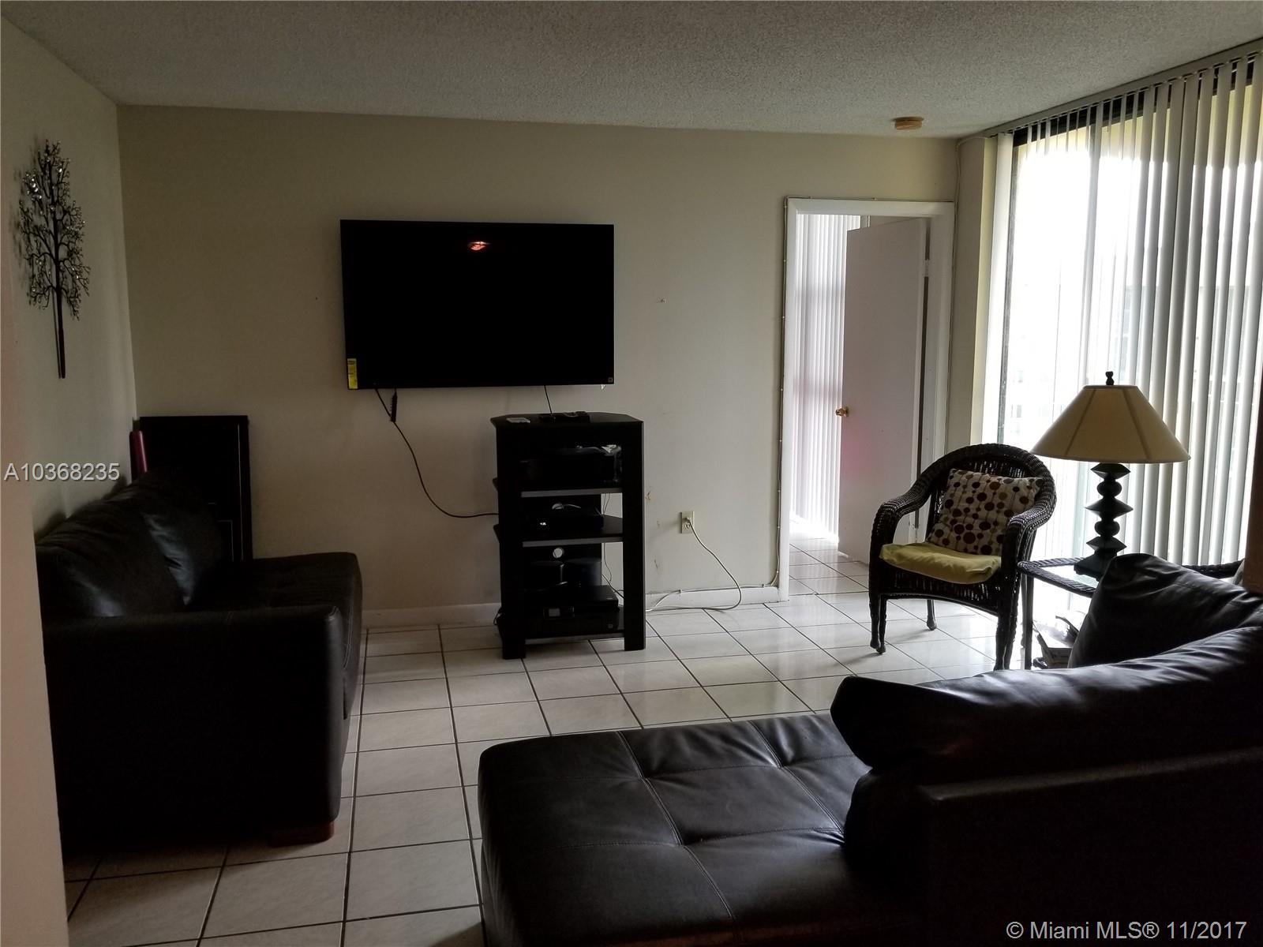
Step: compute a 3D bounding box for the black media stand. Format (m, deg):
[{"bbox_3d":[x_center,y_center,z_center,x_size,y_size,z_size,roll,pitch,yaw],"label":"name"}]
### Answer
[{"bbox_3d":[-0.308,0.267,4.401,0.650,1.030,0.480,-2,8,-14],"label":"black media stand"}]

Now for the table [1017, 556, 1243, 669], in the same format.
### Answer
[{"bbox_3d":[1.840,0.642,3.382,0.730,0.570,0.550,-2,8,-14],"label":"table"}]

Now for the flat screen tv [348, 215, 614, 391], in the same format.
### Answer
[{"bbox_3d":[-0.689,-0.778,4.457,1.245,0.735,0.060,-2,8,-14],"label":"flat screen tv"}]

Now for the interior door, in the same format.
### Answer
[{"bbox_3d":[1.480,-0.418,5.668,0.045,2.030,0.760,-2,8,-18],"label":"interior door"}]

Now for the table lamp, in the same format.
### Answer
[{"bbox_3d":[1.699,0.000,3.352,0.495,0.711,0.495,-2,8,-14],"label":"table lamp"}]

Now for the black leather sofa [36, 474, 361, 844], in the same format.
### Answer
[{"bbox_3d":[-1.429,0.499,3.257,0.960,0.870,1.580,-2,8,-14],"label":"black leather sofa"}]

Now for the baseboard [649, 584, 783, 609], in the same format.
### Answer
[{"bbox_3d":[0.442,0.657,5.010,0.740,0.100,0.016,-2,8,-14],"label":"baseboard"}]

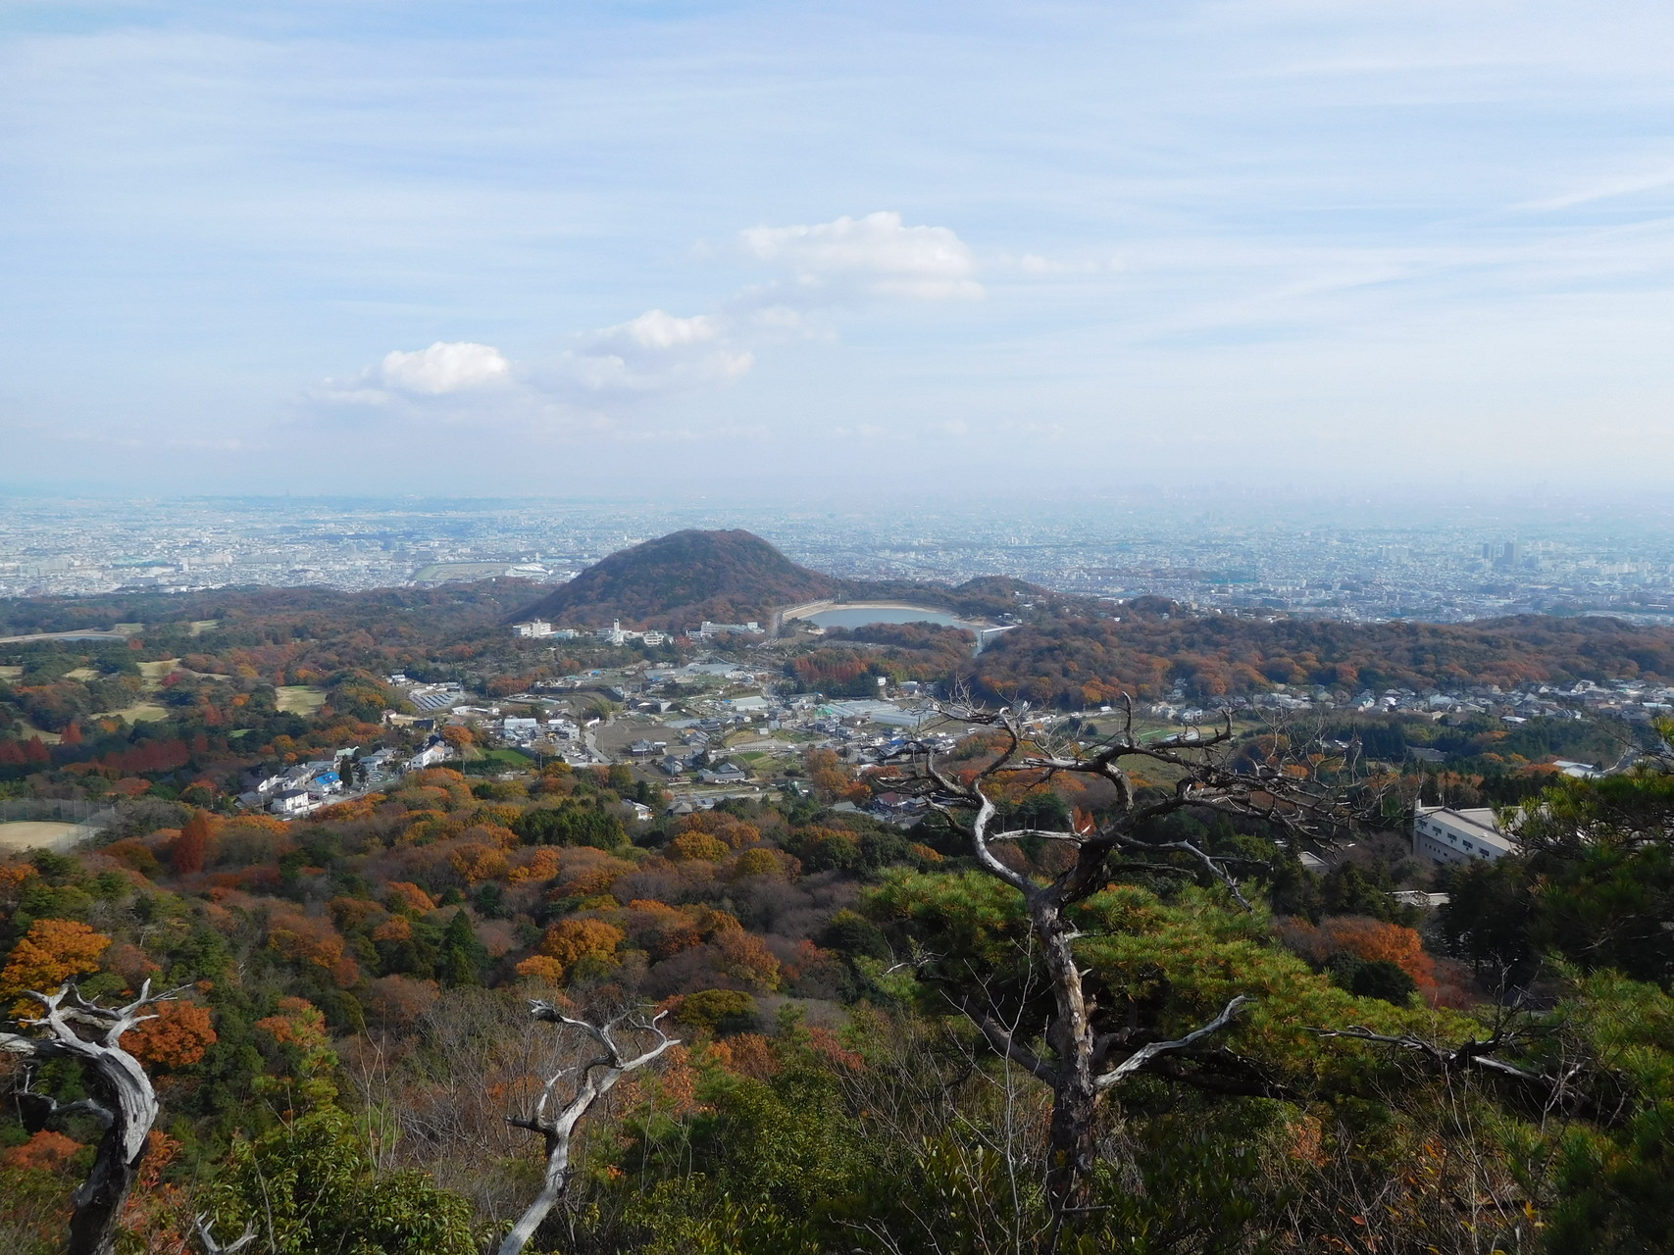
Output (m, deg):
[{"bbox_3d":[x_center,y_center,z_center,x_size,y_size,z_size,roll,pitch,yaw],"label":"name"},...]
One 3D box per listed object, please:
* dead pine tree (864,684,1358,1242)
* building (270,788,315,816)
[{"bbox_3d":[1.570,1.940,6.800,2.750,3.150,2.200,0,7,0],"label":"dead pine tree"},{"bbox_3d":[-237.888,75.427,527.098,7.800,7.200,12.200,3,8,21],"label":"building"}]

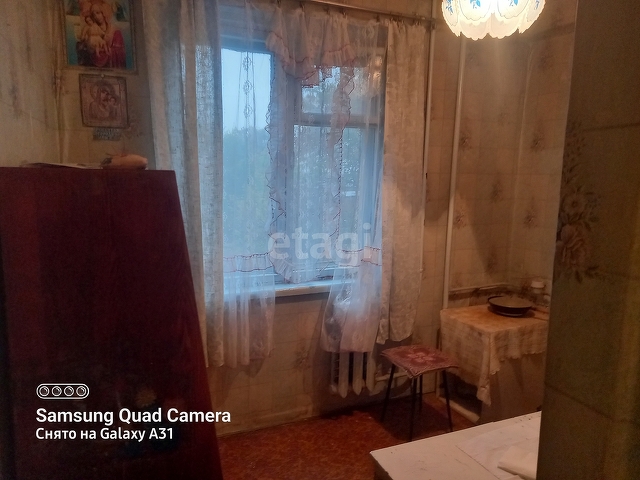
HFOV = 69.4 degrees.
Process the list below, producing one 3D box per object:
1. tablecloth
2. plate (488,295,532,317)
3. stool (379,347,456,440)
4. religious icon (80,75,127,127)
[{"bbox_3d":[1.161,0.715,3.036,0.560,0.440,0.460,-3,9,-23],"label":"tablecloth"},{"bbox_3d":[1.284,0.448,3.133,0.278,0.066,0.278,1,8,0],"label":"plate"},{"bbox_3d":[0.577,0.904,2.708,0.315,0.430,0.315,-3,9,-23],"label":"stool"},{"bbox_3d":[-0.995,-0.637,2.138,0.194,0.232,0.018,-3,9,-23],"label":"religious icon"}]

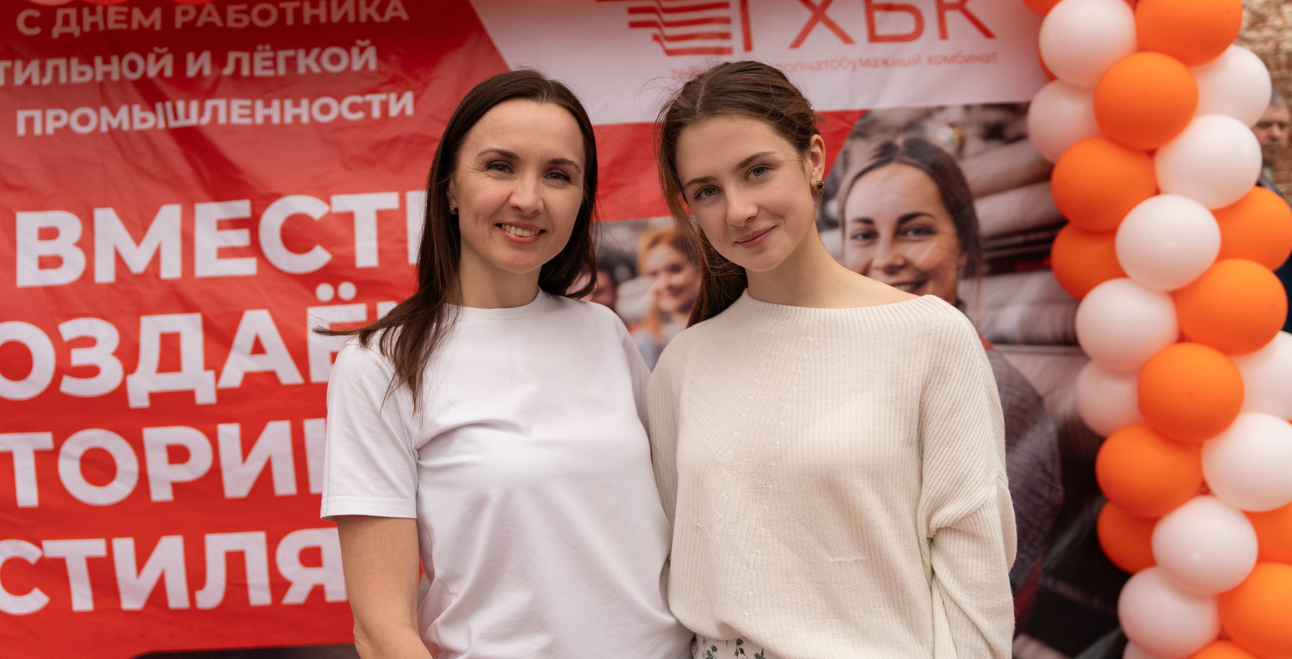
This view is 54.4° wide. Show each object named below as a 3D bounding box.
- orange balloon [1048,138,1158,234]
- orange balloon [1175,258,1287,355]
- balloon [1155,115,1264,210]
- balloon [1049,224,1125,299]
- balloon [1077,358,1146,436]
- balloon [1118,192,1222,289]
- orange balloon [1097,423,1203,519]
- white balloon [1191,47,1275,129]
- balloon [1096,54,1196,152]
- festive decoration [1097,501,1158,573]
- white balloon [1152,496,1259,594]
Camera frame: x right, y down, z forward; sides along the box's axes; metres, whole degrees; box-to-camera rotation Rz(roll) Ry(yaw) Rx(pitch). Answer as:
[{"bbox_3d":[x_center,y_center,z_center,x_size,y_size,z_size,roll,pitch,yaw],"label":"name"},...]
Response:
[{"bbox_3d":[0.891,-0.284,2.450,0.188,0.184,0.194,-3,-1,0],"label":"orange balloon"},{"bbox_3d":[1.164,-0.043,2.491,0.198,0.188,0.192,-4,-1,0],"label":"orange balloon"},{"bbox_3d":[1.095,-0.324,2.440,0.190,0.186,0.196,-3,-1,0],"label":"balloon"},{"bbox_3d":[0.962,-0.154,2.659,0.195,0.188,0.195,-4,-1,0],"label":"balloon"},{"bbox_3d":[0.966,0.129,2.560,0.180,0.176,0.185,-3,-1,0],"label":"balloon"},{"bbox_3d":[1.035,-0.173,2.497,0.190,0.188,0.200,-4,-1,0],"label":"balloon"},{"bbox_3d":[0.983,0.277,2.450,0.188,0.184,0.194,-3,-1,0],"label":"orange balloon"},{"bbox_3d":[1.177,-0.491,2.550,0.180,0.176,0.185,-3,-1,0],"label":"white balloon"},{"bbox_3d":[0.988,-0.452,2.481,0.190,0.188,0.200,-4,-1,0],"label":"balloon"},{"bbox_3d":[1.063,0.427,2.666,0.195,0.188,0.195,-4,-1,0],"label":"festive decoration"},{"bbox_3d":[1.092,0.421,2.453,0.190,0.188,0.200,-4,-1,0],"label":"white balloon"}]

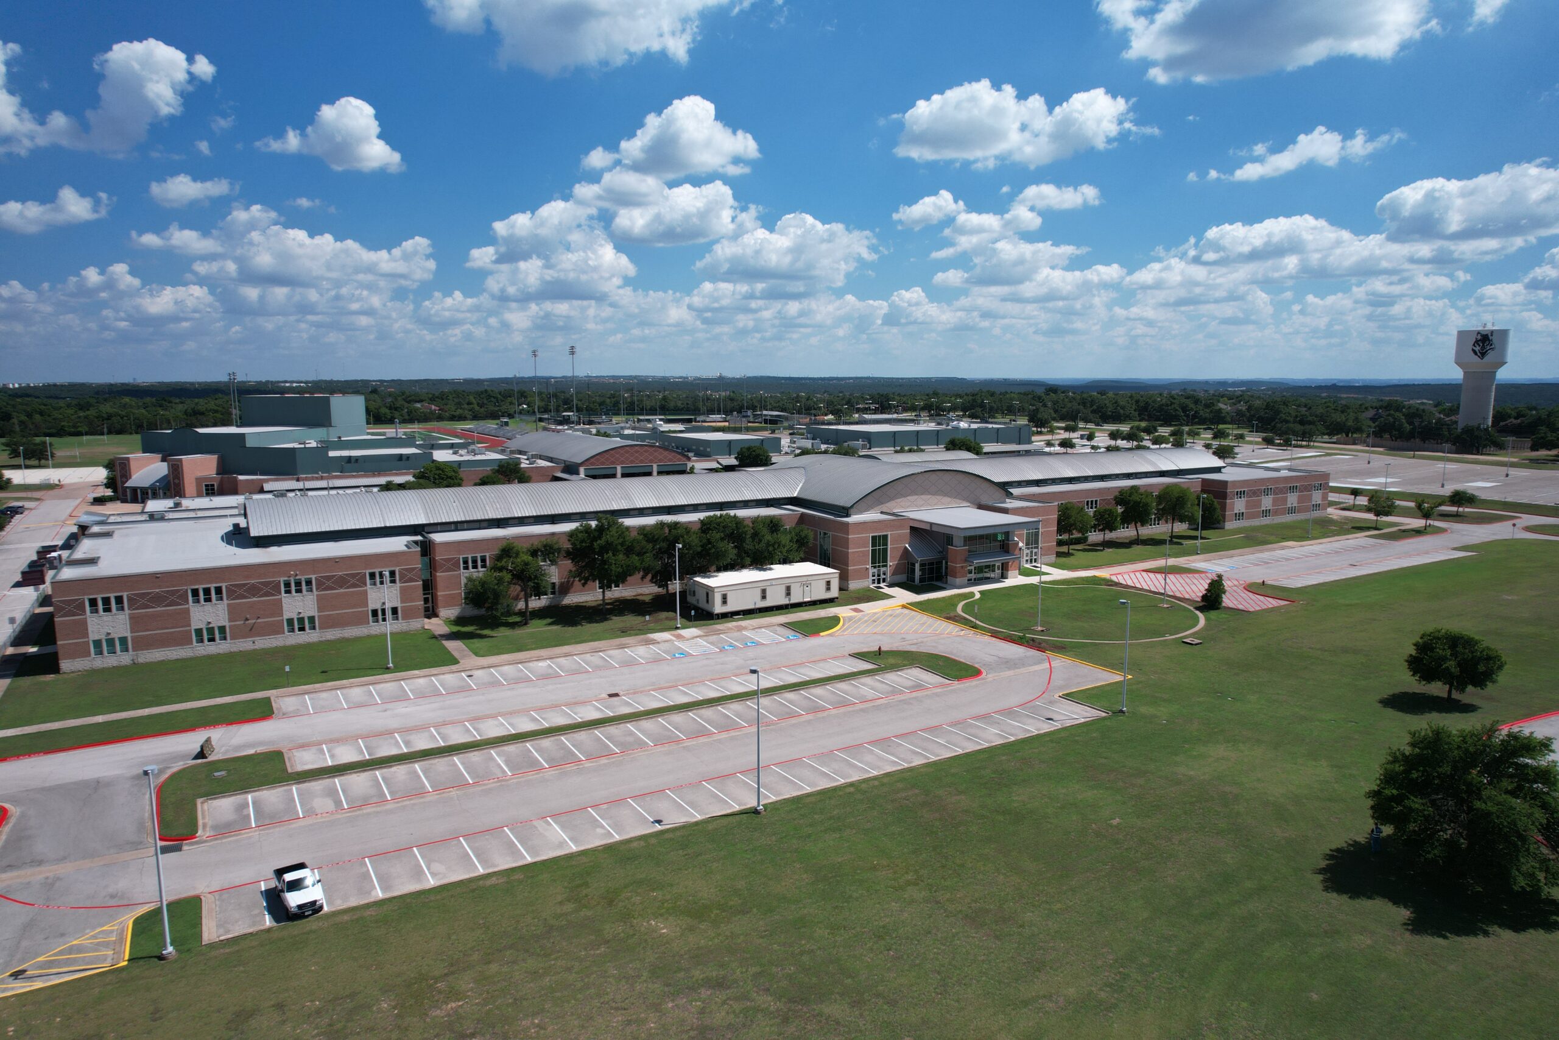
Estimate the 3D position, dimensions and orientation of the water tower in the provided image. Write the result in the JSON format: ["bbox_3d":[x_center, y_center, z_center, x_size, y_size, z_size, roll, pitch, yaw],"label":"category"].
[{"bbox_3d":[263.790,-51.200,359.750,16.000,40.900,16.000,6,10,36],"label":"water tower"}]

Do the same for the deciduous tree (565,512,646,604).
[{"bbox_3d":[-21.720,5.410,117.540,9.600,12.000,9.600,-2,8,-11],"label":"deciduous tree"}]

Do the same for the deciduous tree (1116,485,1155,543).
[{"bbox_3d":[61.580,-0.730,164.380,6.600,10.300,6.600,3,9,20],"label":"deciduous tree"}]

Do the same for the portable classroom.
[{"bbox_3d":[-1.880,8.900,123.090,18.290,3.800,7.300,-5,10,-30],"label":"portable classroom"}]

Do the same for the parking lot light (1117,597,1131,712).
[{"bbox_3d":[28.970,11.590,80.320,0.620,9.500,1.200,-5,10,-30],"label":"parking lot light"}]

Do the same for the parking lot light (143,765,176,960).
[{"bbox_3d":[-29.910,16.580,45.980,0.620,9.500,1.200,-5,10,-30],"label":"parking lot light"}]

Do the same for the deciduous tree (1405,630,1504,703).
[{"bbox_3d":[59.520,12.850,83.840,7.300,6.200,7.300,6,10,36],"label":"deciduous tree"}]

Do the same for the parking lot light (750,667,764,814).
[{"bbox_3d":[-1.450,14.330,61.820,0.620,9.500,1.200,-5,10,-30],"label":"parking lot light"}]

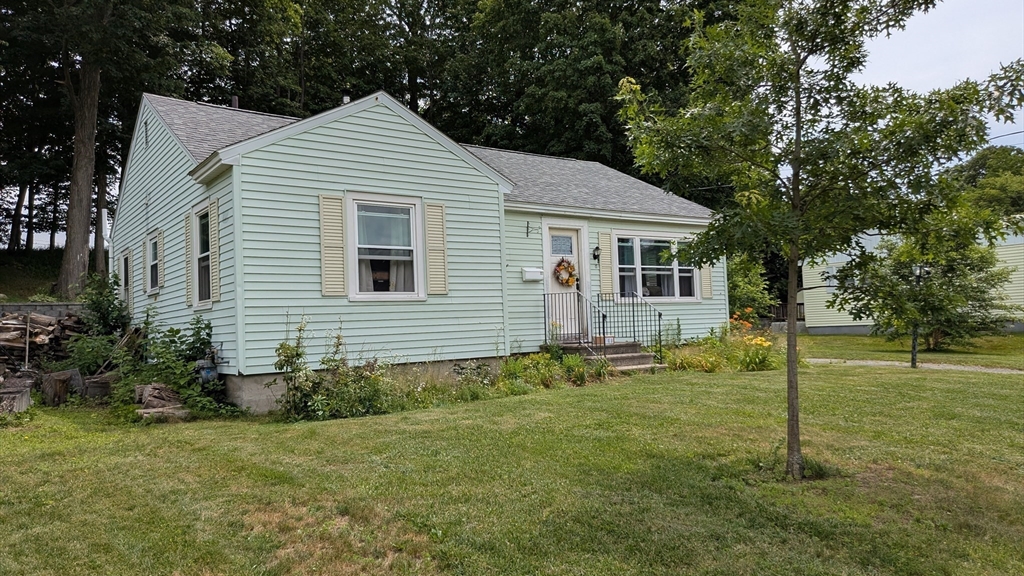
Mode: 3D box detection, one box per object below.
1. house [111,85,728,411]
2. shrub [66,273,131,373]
[{"bbox_3d":[-1.765,-0.869,15.505,11.383,5.337,9.515,0,-4,-38],"label":"house"},{"bbox_3d":[-7.147,0.700,12.271,1.200,1.850,1.200,0,-4,-38],"label":"shrub"}]

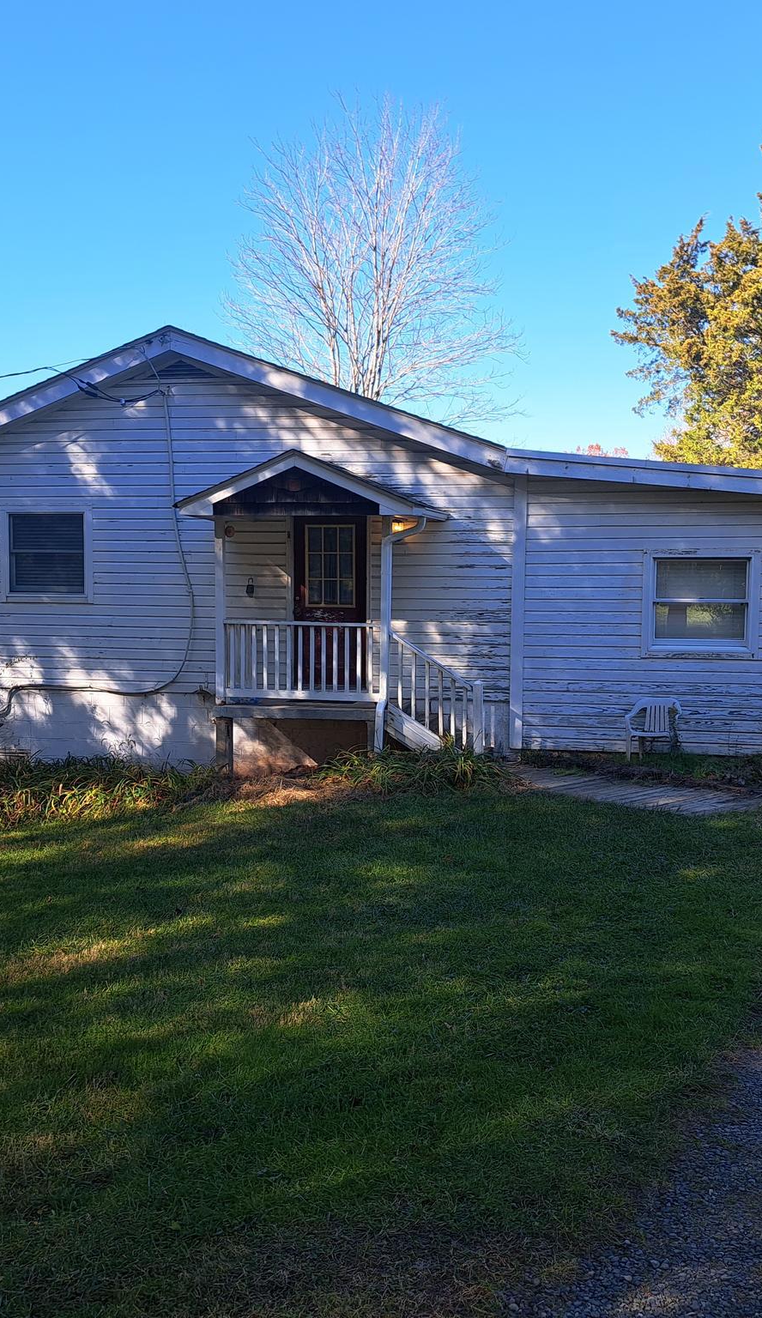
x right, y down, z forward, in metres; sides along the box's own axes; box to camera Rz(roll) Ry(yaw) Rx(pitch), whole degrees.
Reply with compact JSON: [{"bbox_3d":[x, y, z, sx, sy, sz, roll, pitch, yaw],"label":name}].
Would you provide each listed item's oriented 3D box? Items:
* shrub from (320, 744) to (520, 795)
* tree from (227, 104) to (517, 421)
[{"bbox_3d":[0.355,1.079,11.900,1.800,0.420,0.900,1,4,12],"label":"shrub"},{"bbox_3d":[-0.212,-6.356,29.000,7.000,14.200,7.000,1,4,12],"label":"tree"}]

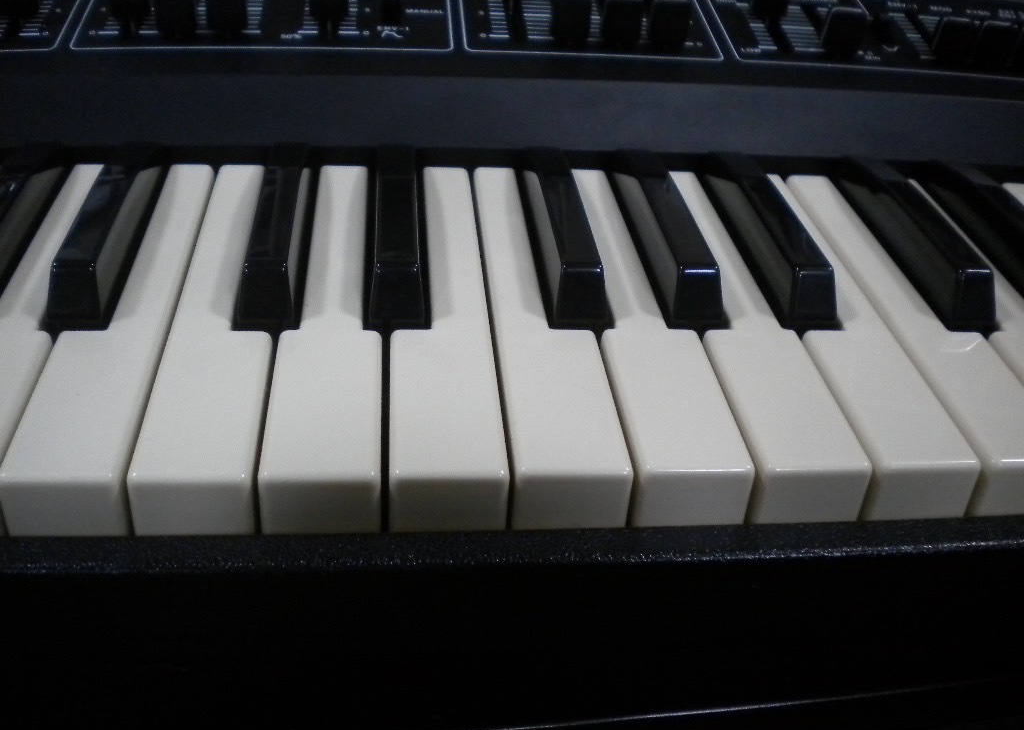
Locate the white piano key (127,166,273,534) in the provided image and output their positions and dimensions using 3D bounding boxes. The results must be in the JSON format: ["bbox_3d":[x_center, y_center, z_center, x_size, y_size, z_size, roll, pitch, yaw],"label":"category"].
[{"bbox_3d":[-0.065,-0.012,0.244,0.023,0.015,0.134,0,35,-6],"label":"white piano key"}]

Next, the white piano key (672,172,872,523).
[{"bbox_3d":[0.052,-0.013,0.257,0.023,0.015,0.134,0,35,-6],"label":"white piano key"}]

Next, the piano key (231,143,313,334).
[{"bbox_3d":[-0.057,-0.036,0.257,0.012,0.012,0.078,0,35,-6],"label":"piano key"}]

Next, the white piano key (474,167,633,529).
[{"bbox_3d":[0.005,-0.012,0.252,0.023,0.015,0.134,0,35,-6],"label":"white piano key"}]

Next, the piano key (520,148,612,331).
[{"bbox_3d":[0.013,-0.036,0.265,0.012,0.012,0.078,0,35,-6],"label":"piano key"}]

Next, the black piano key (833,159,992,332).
[{"bbox_3d":[0.108,-0.036,0.276,0.012,0.012,0.078,0,35,-6],"label":"black piano key"}]

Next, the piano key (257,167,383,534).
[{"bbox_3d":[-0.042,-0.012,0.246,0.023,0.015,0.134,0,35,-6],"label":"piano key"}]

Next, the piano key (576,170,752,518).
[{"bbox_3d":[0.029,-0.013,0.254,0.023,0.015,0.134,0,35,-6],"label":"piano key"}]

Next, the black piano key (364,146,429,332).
[{"bbox_3d":[-0.029,-0.036,0.260,0.012,0.012,0.078,0,35,-6],"label":"black piano key"}]

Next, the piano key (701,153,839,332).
[{"bbox_3d":[0.068,-0.036,0.271,0.012,0.012,0.078,0,35,-6],"label":"piano key"}]

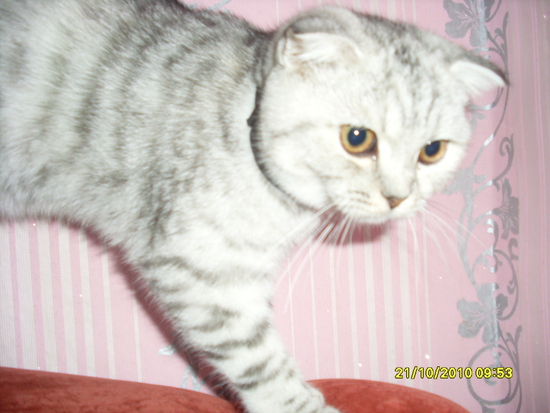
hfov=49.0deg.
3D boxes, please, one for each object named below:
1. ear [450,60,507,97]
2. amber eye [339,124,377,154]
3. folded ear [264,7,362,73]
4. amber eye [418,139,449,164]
[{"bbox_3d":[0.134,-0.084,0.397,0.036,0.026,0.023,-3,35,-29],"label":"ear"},{"bbox_3d":[0.051,-0.041,0.368,0.020,0.017,0.009,10,30,-10],"label":"amber eye"},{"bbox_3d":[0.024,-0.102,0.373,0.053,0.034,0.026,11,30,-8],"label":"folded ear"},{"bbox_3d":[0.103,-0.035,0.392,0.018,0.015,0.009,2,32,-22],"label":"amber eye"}]

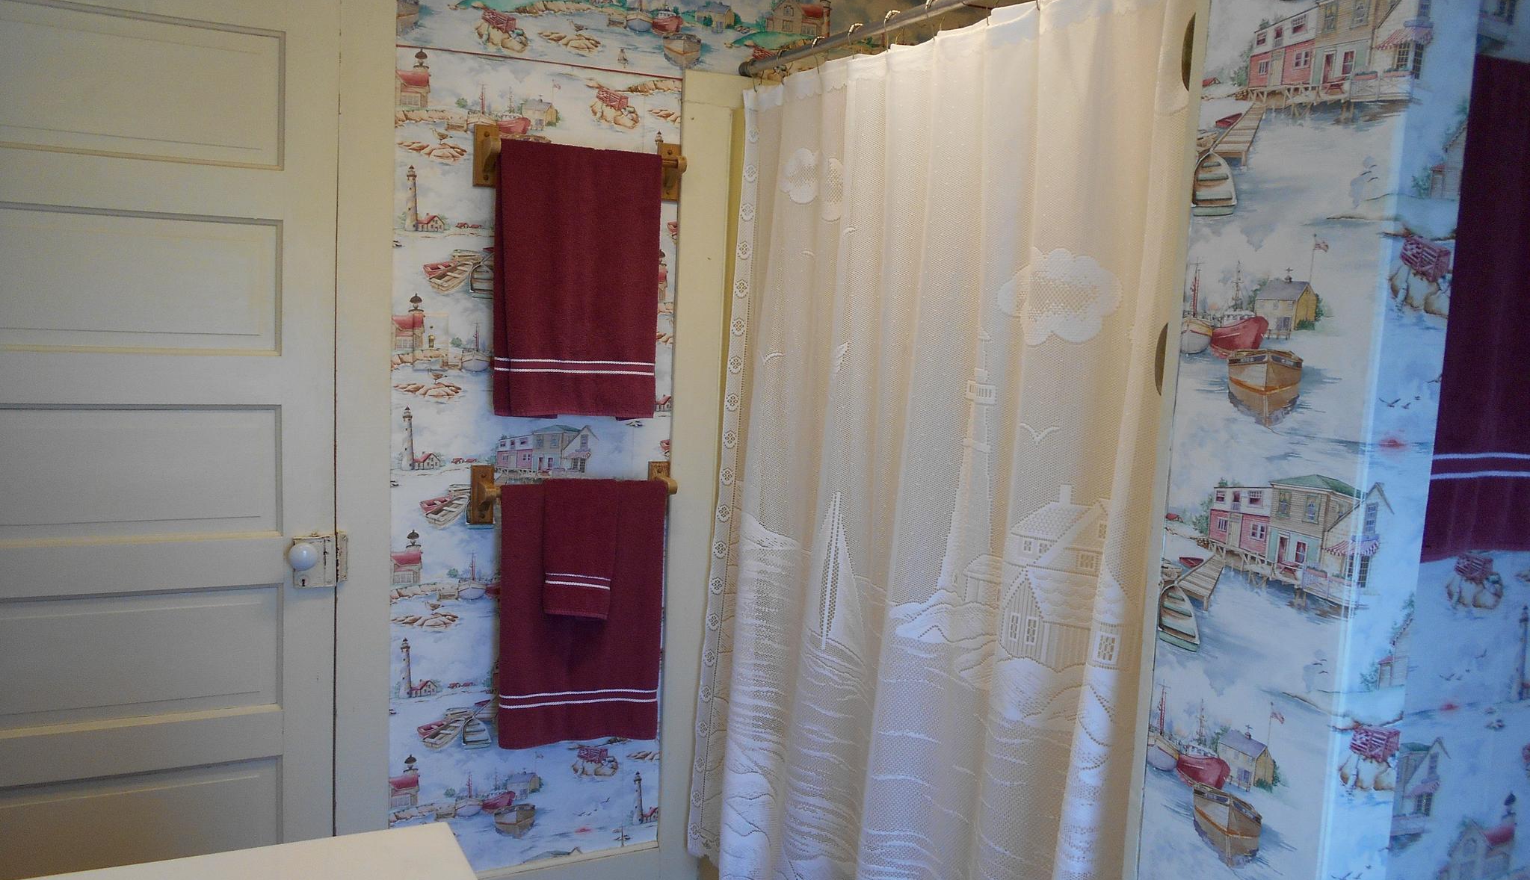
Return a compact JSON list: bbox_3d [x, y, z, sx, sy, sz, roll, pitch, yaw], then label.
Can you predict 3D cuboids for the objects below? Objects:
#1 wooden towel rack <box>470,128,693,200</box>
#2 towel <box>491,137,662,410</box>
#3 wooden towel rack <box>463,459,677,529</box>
[{"bbox_3d":[-0.373,-0.586,2.427,0.457,0.121,0.082,-1,7,-27],"label":"wooden towel rack"},{"bbox_3d":[-0.393,-0.330,2.428,0.353,0.565,0.060,-1,7,-27],"label":"towel"},{"bbox_3d":[-0.403,0.119,2.503,0.457,0.122,0.082,-1,7,-27],"label":"wooden towel rack"}]

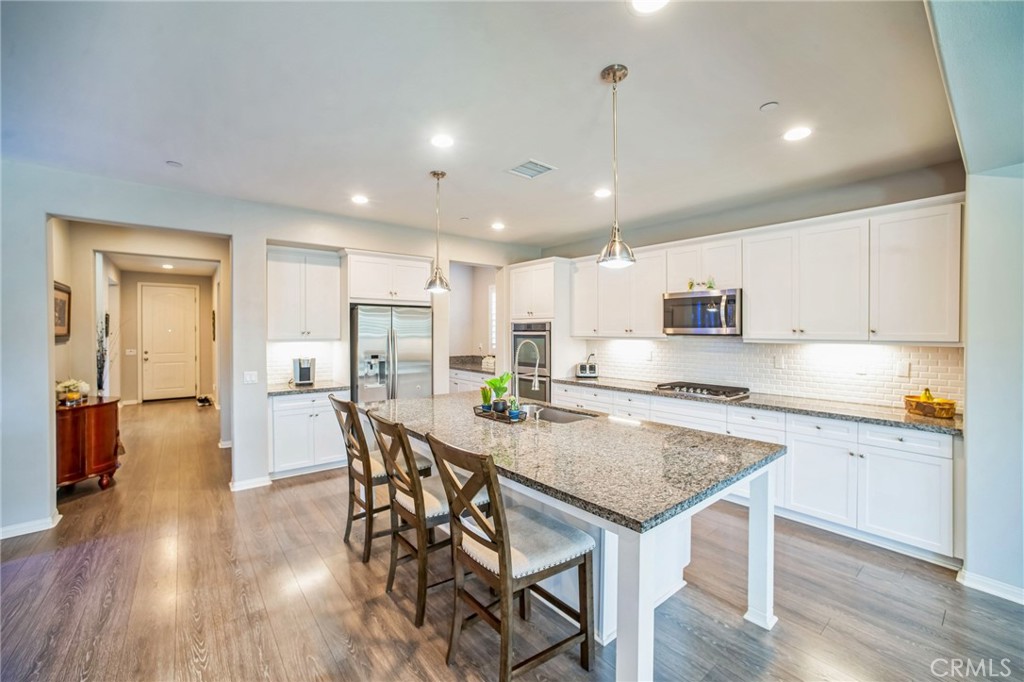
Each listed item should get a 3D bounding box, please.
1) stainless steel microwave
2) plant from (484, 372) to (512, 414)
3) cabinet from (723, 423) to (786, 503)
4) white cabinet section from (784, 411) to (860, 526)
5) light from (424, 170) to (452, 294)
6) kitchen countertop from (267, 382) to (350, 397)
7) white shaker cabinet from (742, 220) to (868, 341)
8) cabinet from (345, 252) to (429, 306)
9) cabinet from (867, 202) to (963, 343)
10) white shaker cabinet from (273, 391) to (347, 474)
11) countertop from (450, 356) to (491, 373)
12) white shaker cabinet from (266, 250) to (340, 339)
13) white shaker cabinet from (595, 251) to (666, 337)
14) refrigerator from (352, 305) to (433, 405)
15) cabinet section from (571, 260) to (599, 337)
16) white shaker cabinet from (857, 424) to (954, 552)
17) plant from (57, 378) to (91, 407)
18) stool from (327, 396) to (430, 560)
[{"bbox_3d":[2.034,-0.290,4.107,0.415,0.420,0.765,-1,1,-40],"label":"stainless steel microwave"},{"bbox_3d":[-0.100,0.388,3.110,0.200,0.300,0.200,0,1,0],"label":"plant"},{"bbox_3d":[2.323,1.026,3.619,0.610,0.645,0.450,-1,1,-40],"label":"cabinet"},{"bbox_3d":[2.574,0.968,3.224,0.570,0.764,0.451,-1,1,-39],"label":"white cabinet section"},{"bbox_3d":[-0.641,-0.944,3.483,0.230,1.020,0.230,0,1,0],"label":"light"},{"bbox_3d":[-2.319,0.532,4.441,0.777,0.040,0.641,-1,2,-40],"label":"kitchen countertop"},{"bbox_3d":[2.592,-0.475,3.506,0.340,0.940,0.882,-1,1,-40],"label":"white shaker cabinet"},{"bbox_3d":[-1.661,-0.739,5.102,1.035,0.565,0.610,-1,1,-40],"label":"cabinet"},{"bbox_3d":[2.984,-0.462,2.948,0.320,0.923,0.457,-1,2,-40],"label":"cabinet"},{"bbox_3d":[-2.372,0.989,4.586,0.785,0.840,0.600,-1,1,-40],"label":"white shaker cabinet"},{"bbox_3d":[-0.522,0.480,6.776,0.650,0.040,1.680,-1,2,-40],"label":"countertop"},{"bbox_3d":[-2.418,-0.518,4.542,0.780,0.995,0.325,-1,2,-40],"label":"white shaker cabinet"},{"bbox_3d":[1.530,-0.499,4.784,0.340,0.935,0.915,-1,1,-40],"label":"white shaker cabinet"},{"bbox_3d":[-1.560,0.508,4.902,0.896,1.795,0.820,-1,2,-40],"label":"refrigerator"},{"bbox_3d":[1.082,-0.520,5.315,0.350,0.940,0.448,-1,1,-39],"label":"cabinet section"},{"bbox_3d":[2.857,0.966,2.868,0.608,0.765,0.460,-1,2,-40],"label":"white shaker cabinet"},{"bbox_3d":[-4.338,0.497,3.933,0.340,0.275,0.320,-1,1,-40],"label":"plant"},{"bbox_3d":[-0.935,0.921,2.888,0.620,1.075,0.470,-1,2,-40],"label":"stool"}]

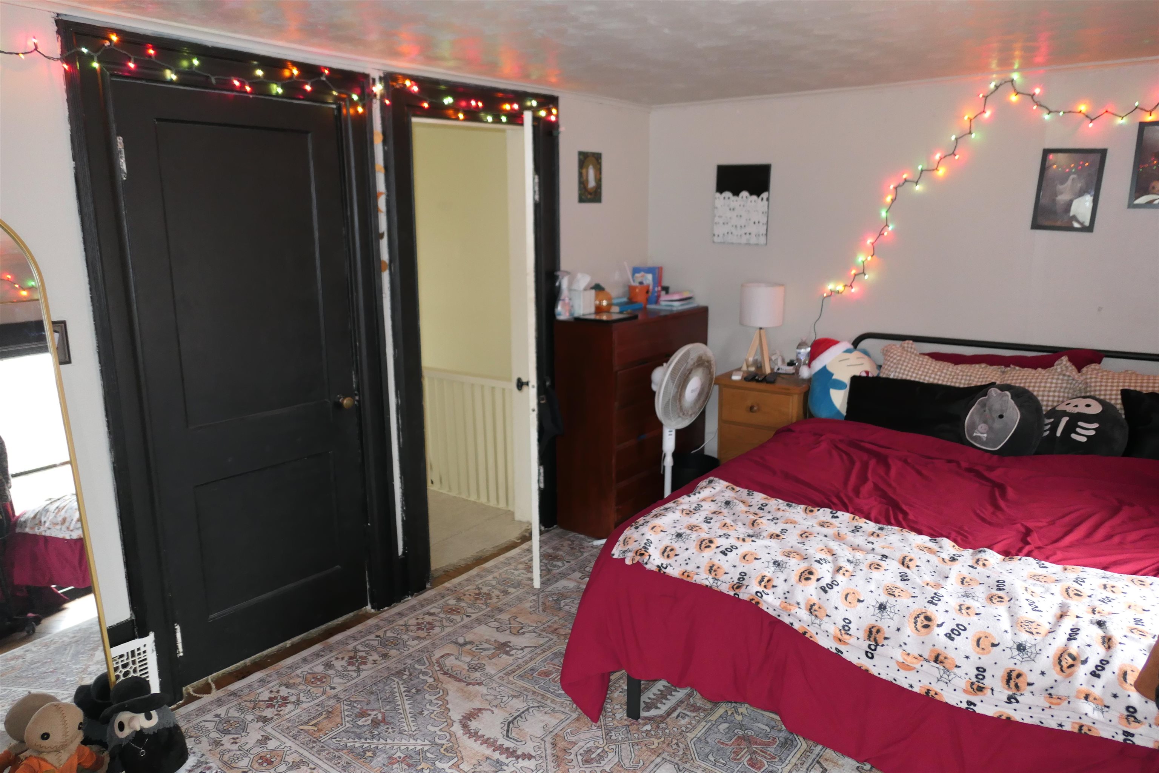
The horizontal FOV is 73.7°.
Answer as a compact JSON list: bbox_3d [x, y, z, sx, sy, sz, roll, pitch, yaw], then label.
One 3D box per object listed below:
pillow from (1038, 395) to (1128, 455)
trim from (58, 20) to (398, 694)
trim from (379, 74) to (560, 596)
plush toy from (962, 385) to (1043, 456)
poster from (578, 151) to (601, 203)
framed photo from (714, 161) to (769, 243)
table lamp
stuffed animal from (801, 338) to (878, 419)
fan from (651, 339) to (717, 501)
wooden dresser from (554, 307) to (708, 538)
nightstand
[{"bbox_3d":[1.936,0.171,2.968,0.340,0.300,0.240,13,-2,45],"label":"pillow"},{"bbox_3d":[-1.146,-0.059,2.807,0.120,2.165,1.060,10,16,39],"label":"trim"},{"bbox_3d":[-0.440,-0.252,3.644,0.160,2.180,1.040,10,16,39],"label":"trim"},{"bbox_3d":[1.690,0.149,3.092,0.220,0.330,0.330,10,4,-38],"label":"plush toy"},{"bbox_3d":[0.066,-1.093,4.048,0.015,0.256,0.193,10,16,39],"label":"poster"},{"bbox_3d":[0.856,-0.965,4.104,0.314,0.408,0.020,10,16,39],"label":"framed photo"},{"bbox_3d":[0.941,-0.297,3.984,0.235,0.470,0.235,10,16,39],"label":"table lamp"},{"bbox_3d":[1.208,-0.021,3.585,0.340,0.400,0.290,1,4,2],"label":"stuffed animal"},{"bbox_3d":[0.464,0.312,3.778,0.440,1.020,0.470,10,16,39],"label":"fan"},{"bbox_3d":[0.306,0.149,4.308,0.410,1.115,0.860,10,16,39],"label":"wooden dresser"},{"bbox_3d":[1.002,0.368,3.984,0.490,0.835,0.400,10,16,39],"label":"nightstand"}]

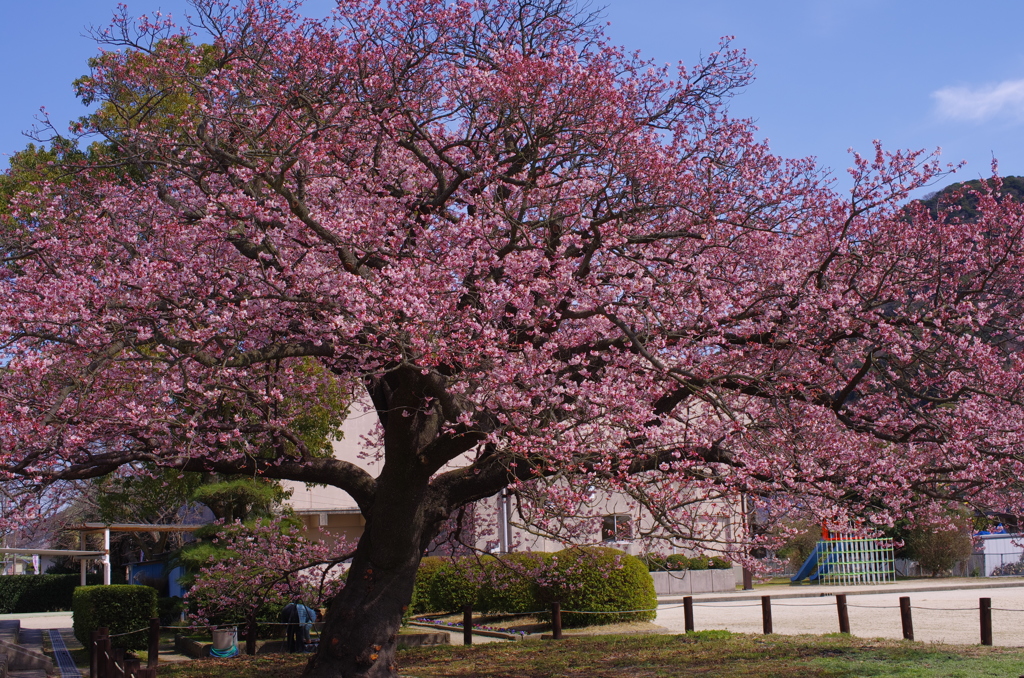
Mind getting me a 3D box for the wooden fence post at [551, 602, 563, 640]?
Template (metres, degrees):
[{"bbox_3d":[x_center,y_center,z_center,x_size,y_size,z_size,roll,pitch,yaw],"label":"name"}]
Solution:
[{"bbox_3d":[0.724,4.586,24.000,0.135,0.620,0.135,-2,-8,0],"label":"wooden fence post"}]

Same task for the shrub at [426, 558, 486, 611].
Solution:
[{"bbox_3d":[-1.364,6.113,36.600,1.500,1.360,1.500,-1,-8,-2],"label":"shrub"}]

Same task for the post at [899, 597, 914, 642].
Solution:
[{"bbox_3d":[5.292,3.750,19.800,0.140,0.600,0.140,-2,-8,0],"label":"post"}]

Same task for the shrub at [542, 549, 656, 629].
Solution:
[{"bbox_3d":[1.680,4.883,29.000,2.300,1.580,2.200,-2,-8,3],"label":"shrub"}]

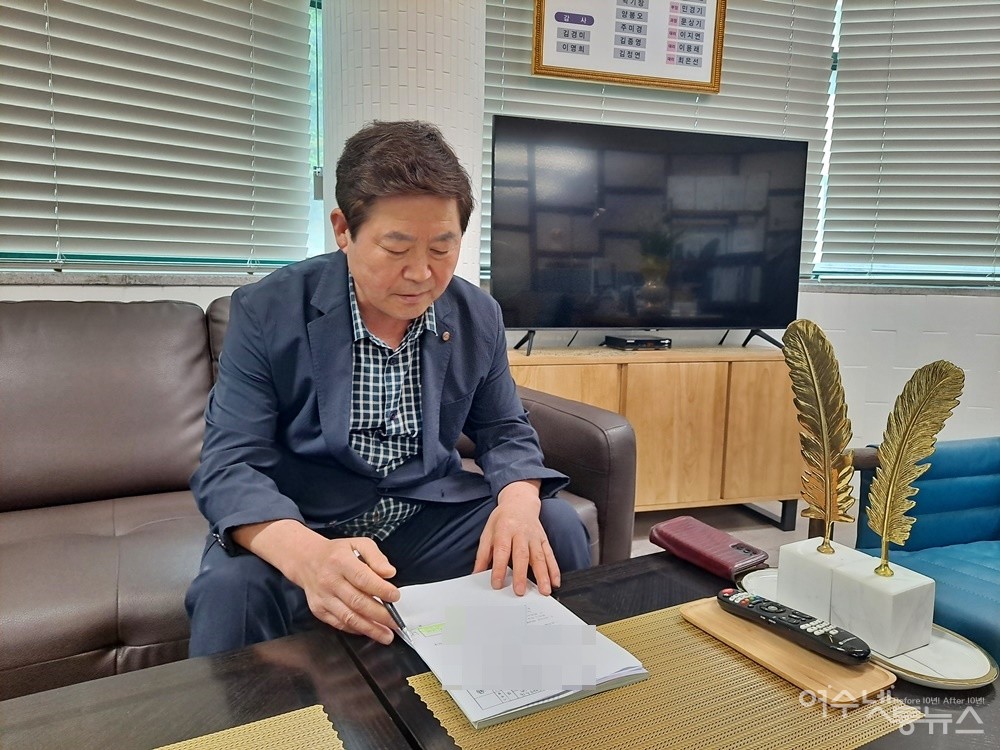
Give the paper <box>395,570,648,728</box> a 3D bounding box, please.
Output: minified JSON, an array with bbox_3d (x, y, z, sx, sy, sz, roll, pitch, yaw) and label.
[{"bbox_3d":[-0.005,0.307,0.839,0.212,0.014,0.298,-3,8,-30],"label":"paper"}]

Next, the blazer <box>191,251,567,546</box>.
[{"bbox_3d":[-0.241,0.033,1.227,0.550,0.480,0.480,-1,7,-22],"label":"blazer"}]

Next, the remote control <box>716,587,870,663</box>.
[{"bbox_3d":[0.349,0.298,0.840,0.046,0.022,0.183,-5,9,-42],"label":"remote control"}]

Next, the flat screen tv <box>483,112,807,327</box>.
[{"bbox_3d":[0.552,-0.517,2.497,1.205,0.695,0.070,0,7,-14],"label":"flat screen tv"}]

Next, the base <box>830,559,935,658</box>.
[{"bbox_3d":[0.457,0.276,0.832,0.075,0.074,0.079,-2,8,-26],"label":"base"}]

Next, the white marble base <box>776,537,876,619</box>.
[{"bbox_3d":[0.423,0.267,0.903,0.075,0.074,0.079,-2,8,-26],"label":"white marble base"}]

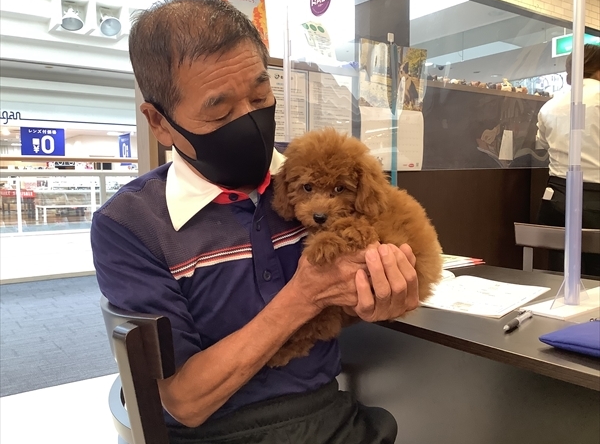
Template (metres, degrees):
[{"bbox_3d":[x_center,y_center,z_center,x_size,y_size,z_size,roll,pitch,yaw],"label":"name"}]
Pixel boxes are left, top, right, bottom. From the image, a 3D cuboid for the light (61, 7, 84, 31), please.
[{"bbox_3d":[-3.112,-2.770,7.350,0.300,0.290,0.280,-3,5,-27],"label":"light"}]

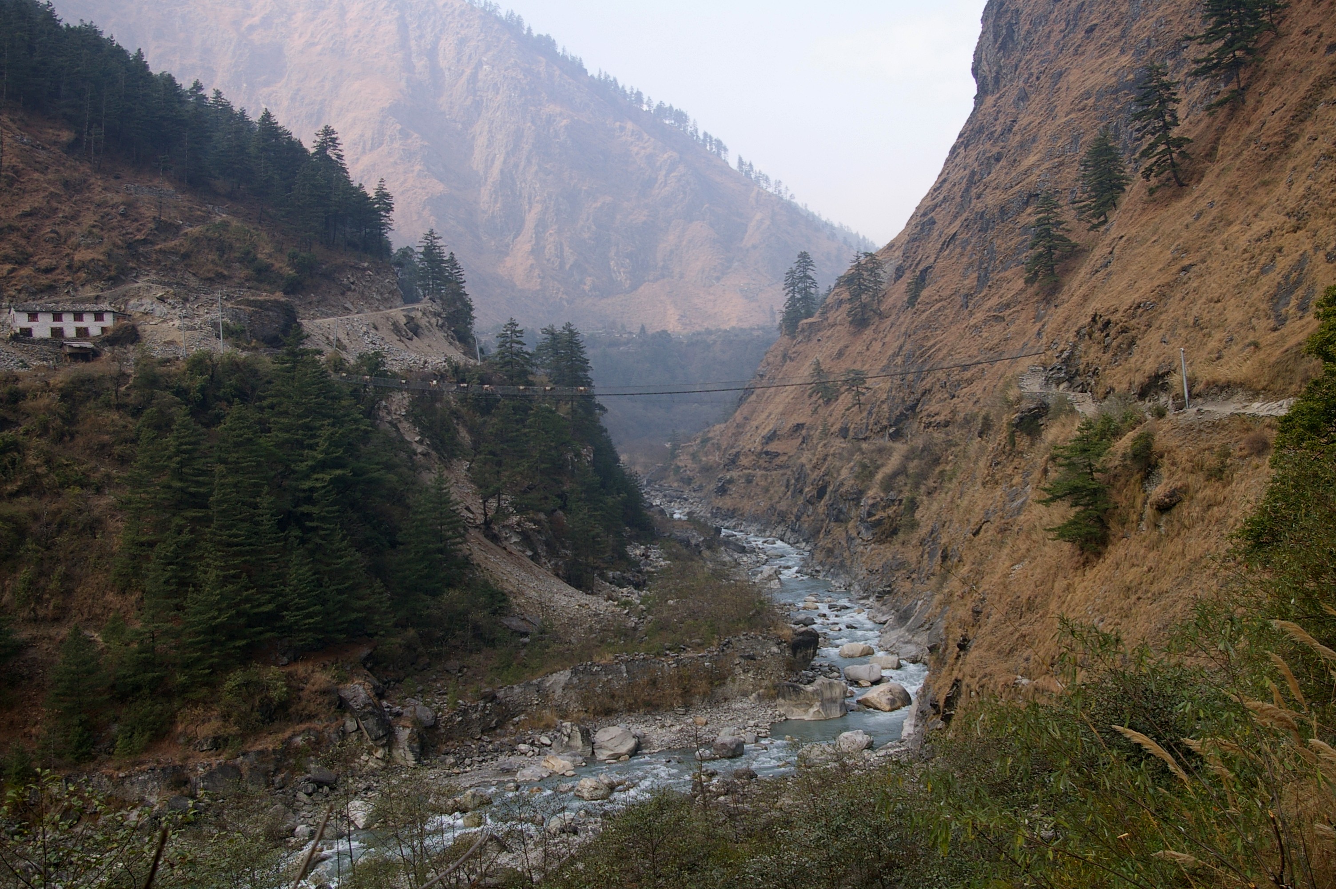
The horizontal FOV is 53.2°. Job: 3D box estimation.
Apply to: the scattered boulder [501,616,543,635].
[{"bbox_3d":[-20.280,24.970,184.600,5.600,2.740,3.920,-1,1,0],"label":"scattered boulder"}]

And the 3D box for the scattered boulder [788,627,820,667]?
[{"bbox_3d":[21.430,31.850,209.950,4.780,5.930,4.780,-1,1,0],"label":"scattered boulder"}]

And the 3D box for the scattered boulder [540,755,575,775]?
[{"bbox_3d":[-13.013,38.035,158.500,4.067,1.703,3.457,-1,1,-5],"label":"scattered boulder"}]

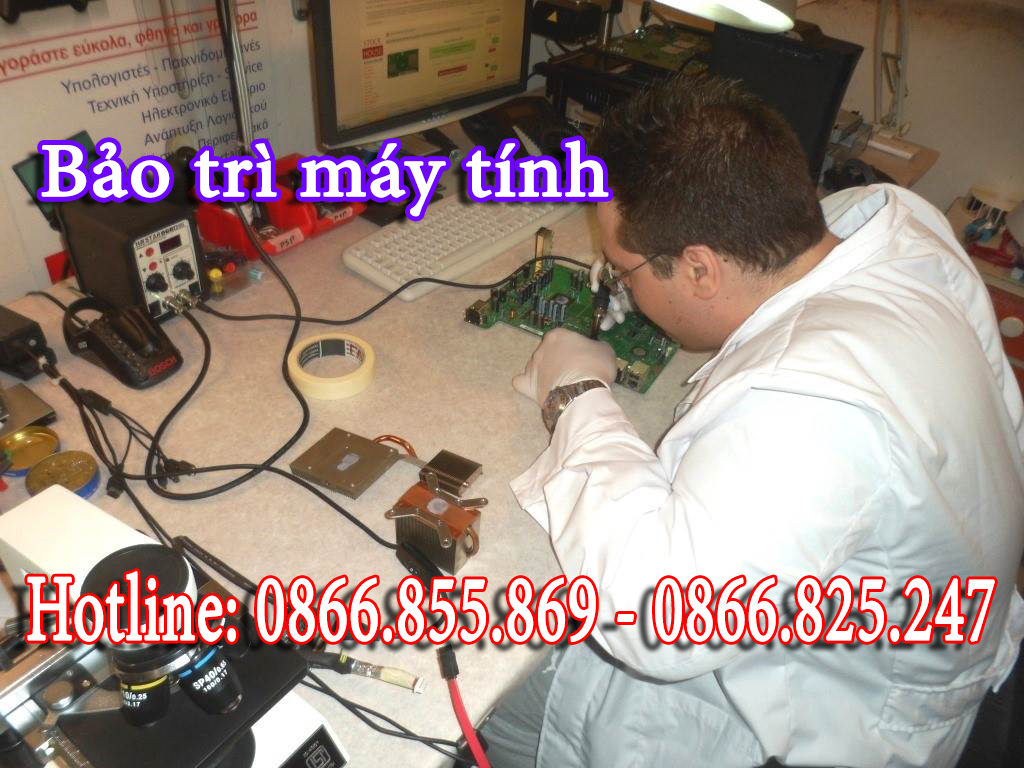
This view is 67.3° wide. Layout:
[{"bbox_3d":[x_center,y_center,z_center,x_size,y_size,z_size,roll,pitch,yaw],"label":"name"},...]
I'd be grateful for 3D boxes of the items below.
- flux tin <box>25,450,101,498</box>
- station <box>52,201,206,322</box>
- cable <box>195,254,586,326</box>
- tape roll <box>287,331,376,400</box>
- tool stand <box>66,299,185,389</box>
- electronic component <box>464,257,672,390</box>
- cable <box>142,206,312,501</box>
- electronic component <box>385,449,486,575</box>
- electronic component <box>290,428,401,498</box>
[{"bbox_3d":[-0.424,0.090,0.730,0.061,0.014,0.061,4,38,-3],"label":"flux tin"},{"bbox_3d":[-0.466,-0.160,0.963,0.144,0.124,0.088,24,41,22],"label":"station"},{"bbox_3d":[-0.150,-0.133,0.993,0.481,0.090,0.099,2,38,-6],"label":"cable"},{"bbox_3d":[-0.209,-0.021,0.896,0.096,0.023,0.096,4,38,-3],"label":"tape roll"},{"bbox_3d":[-0.454,-0.051,0.887,0.146,0.045,0.074,22,40,20],"label":"tool stand"},{"bbox_3d":[0.096,-0.097,1.033,0.261,0.030,0.223,22,40,19],"label":"electronic component"},{"bbox_3d":[-0.311,-0.066,0.886,0.157,0.088,0.464,-2,38,-10],"label":"cable"},{"bbox_3d":[-0.060,0.111,0.721,0.097,0.051,0.120,22,40,21],"label":"electronic component"},{"bbox_3d":[-0.169,0.079,0.782,0.078,0.013,0.072,21,40,18],"label":"electronic component"}]

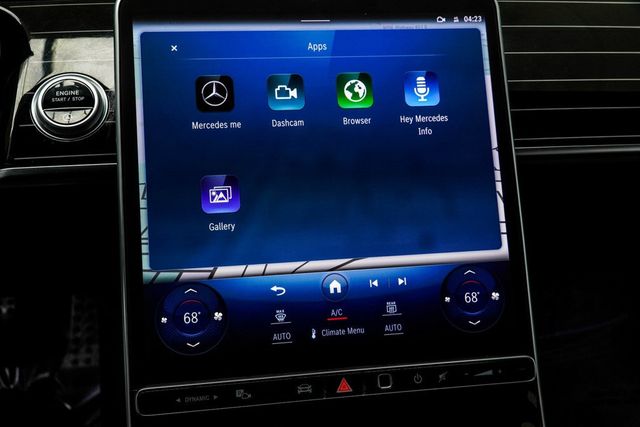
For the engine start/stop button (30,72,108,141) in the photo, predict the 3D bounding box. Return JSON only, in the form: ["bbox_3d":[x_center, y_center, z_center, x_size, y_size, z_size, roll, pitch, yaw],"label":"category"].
[{"bbox_3d":[-0.154,-0.067,0.372,0.045,0.045,0.013,-5,-11,-15],"label":"engine start/stop button"}]

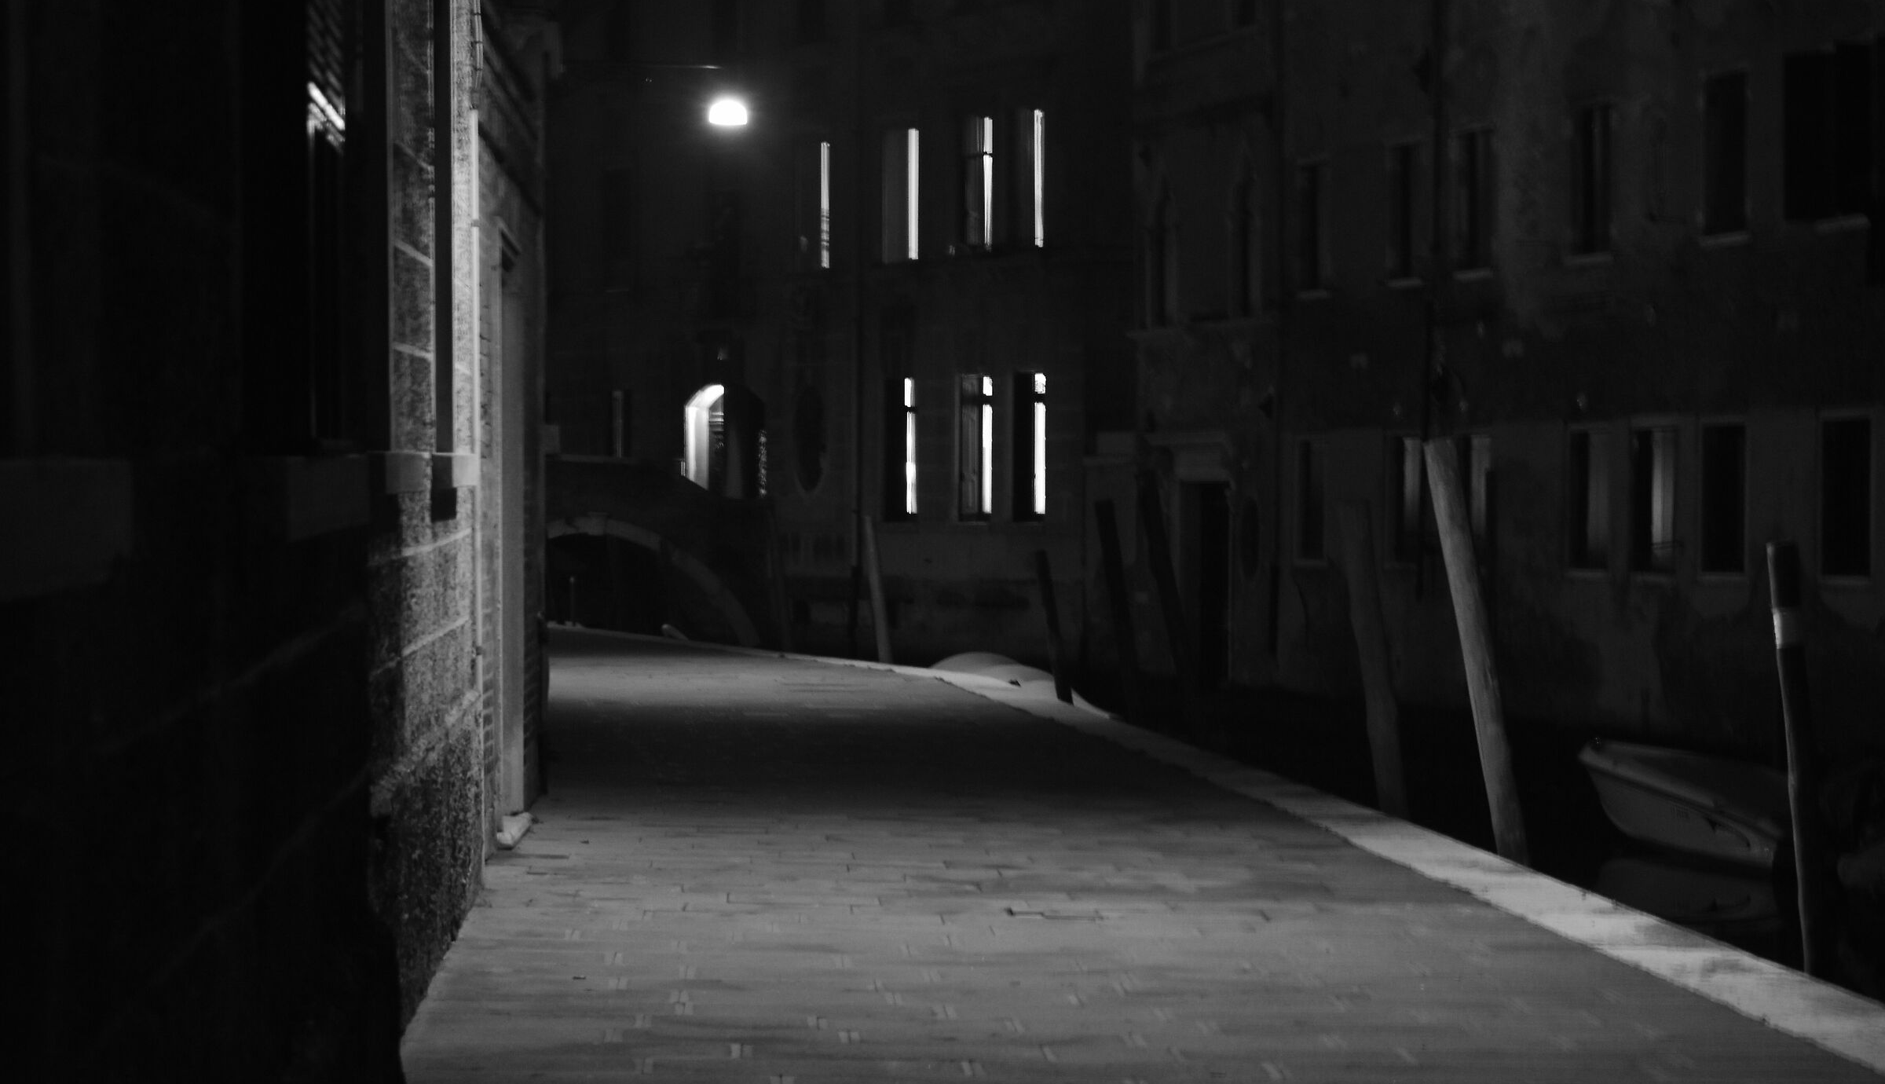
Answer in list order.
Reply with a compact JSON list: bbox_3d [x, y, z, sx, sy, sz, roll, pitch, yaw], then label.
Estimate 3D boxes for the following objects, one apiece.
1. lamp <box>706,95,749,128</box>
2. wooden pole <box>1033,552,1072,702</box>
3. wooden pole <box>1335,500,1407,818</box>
[{"bbox_3d":[-1.678,-3.357,33.500,0.330,0.250,0.330,0,1,0],"label":"lamp"},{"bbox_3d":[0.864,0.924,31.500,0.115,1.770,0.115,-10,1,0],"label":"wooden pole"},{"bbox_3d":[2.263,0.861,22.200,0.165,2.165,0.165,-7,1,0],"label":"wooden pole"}]

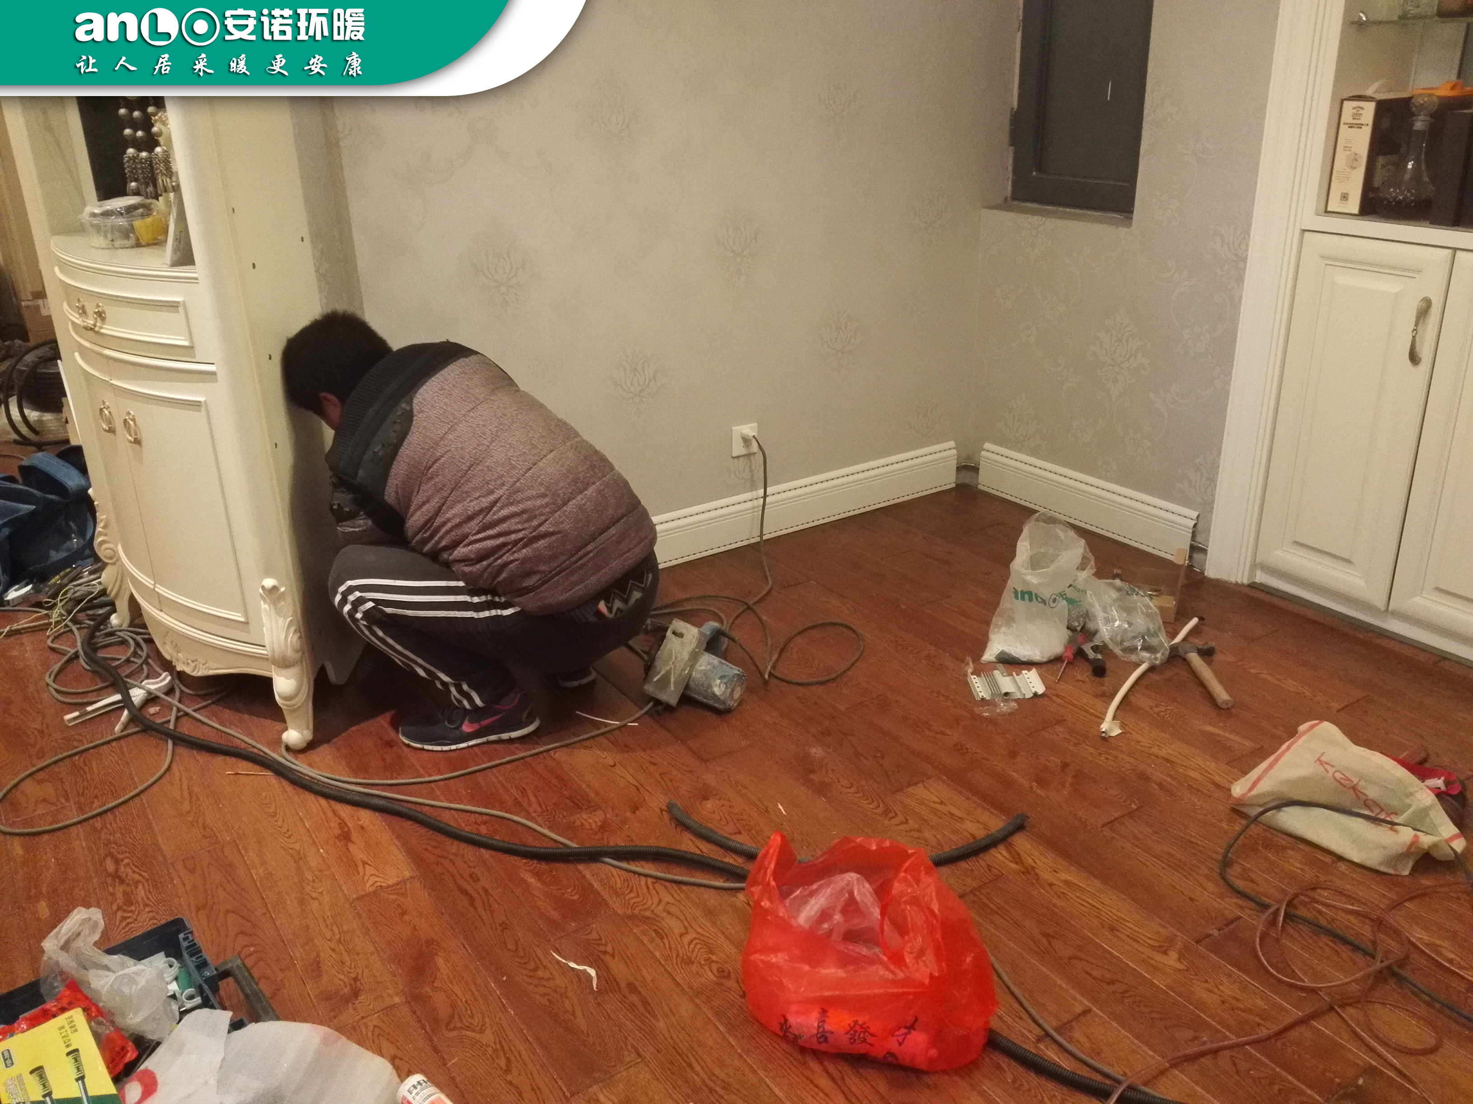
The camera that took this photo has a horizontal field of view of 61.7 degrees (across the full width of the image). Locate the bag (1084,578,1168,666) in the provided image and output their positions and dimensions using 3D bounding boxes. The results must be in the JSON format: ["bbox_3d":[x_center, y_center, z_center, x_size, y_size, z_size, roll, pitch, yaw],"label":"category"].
[{"bbox_3d":[0.909,0.153,2.870,0.170,0.140,0.190,3,23,13],"label":"bag"}]

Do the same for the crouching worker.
[{"bbox_3d":[-0.533,-0.071,2.588,0.710,0.870,0.480,0,22,4],"label":"crouching worker"}]

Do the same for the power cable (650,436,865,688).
[{"bbox_3d":[0.068,0.000,3.054,0.490,0.345,0.760,-16,26,-30],"label":"power cable"}]

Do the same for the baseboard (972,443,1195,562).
[{"bbox_3d":[0.989,-0.148,3.542,0.030,0.155,0.800,-16,26,-30],"label":"baseboard"}]

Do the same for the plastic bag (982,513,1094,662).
[{"bbox_3d":[0.696,0.080,2.858,0.250,0.300,0.190,3,23,13],"label":"plastic bag"}]

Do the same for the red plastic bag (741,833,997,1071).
[{"bbox_3d":[0.197,0.561,1.821,0.330,0.225,0.260,6,24,20],"label":"red plastic bag"}]

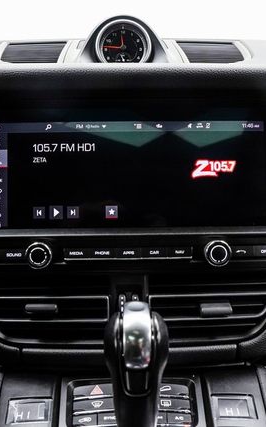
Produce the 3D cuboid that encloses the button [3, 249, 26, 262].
[{"bbox_3d":[-0.108,0.038,0.453,0.021,0.011,0.008,0,0,0],"label":"button"}]

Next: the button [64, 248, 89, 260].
[{"bbox_3d":[-0.051,0.037,0.453,0.024,0.011,0.008,0,0,0],"label":"button"}]

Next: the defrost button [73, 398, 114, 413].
[{"bbox_3d":[-0.033,0.174,0.452,0.041,0.008,0.013,0,43,0],"label":"defrost button"}]

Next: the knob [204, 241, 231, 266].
[{"bbox_3d":[0.078,0.037,0.455,0.024,0.024,0.016,-1,-3,0],"label":"knob"}]

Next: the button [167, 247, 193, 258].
[{"bbox_3d":[0.044,0.036,0.464,0.024,0.011,0.007,-1,-3,0],"label":"button"}]

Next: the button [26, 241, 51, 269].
[{"bbox_3d":[-0.086,0.039,0.455,0.024,0.024,0.016,-1,-3,0],"label":"button"}]

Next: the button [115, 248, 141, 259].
[{"bbox_3d":[-0.004,0.036,0.453,0.024,0.010,0.008,0,0,0],"label":"button"}]

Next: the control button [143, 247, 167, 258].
[{"bbox_3d":[0.020,0.035,0.453,0.023,0.010,0.008,0,0,0],"label":"control button"}]

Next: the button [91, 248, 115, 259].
[{"bbox_3d":[-0.028,0.037,0.464,0.024,0.011,0.007,-1,-3,0],"label":"button"}]

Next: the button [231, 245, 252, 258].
[{"bbox_3d":[0.102,0.035,0.464,0.018,0.011,0.007,-1,-3,0],"label":"button"}]

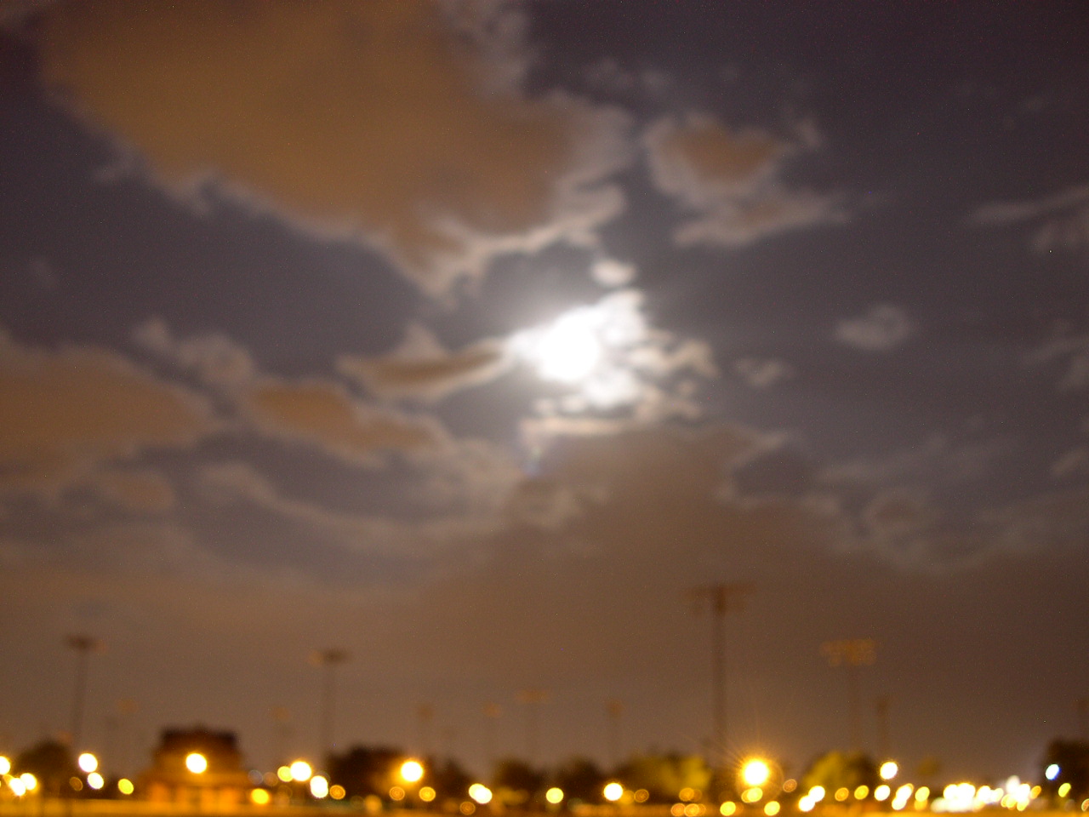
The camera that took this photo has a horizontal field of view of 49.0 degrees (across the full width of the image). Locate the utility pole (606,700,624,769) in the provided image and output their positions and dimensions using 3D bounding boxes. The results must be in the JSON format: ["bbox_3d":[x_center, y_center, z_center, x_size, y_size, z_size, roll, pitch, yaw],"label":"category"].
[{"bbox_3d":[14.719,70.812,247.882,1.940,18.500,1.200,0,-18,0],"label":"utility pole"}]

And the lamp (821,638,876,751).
[{"bbox_3d":[36.759,36.858,141.267,5.630,18.500,1.000,0,-18,0],"label":"lamp"}]

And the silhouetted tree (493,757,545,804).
[{"bbox_3d":[-3.437,49.047,157.545,6.730,5.150,6.730,0,-18,-1],"label":"silhouetted tree"}]

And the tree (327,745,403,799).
[{"bbox_3d":[-22.356,45.341,148.231,9.070,6.560,9.070,3,-18,-8],"label":"tree"}]

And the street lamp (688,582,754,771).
[{"bbox_3d":[15.490,24.378,102.084,4.800,18.500,1.000,0,-18,0],"label":"street lamp"}]

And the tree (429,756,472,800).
[{"bbox_3d":[-12.456,48.944,157.578,5.610,5.370,5.610,1,-18,-4],"label":"tree"}]

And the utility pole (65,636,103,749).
[{"bbox_3d":[-54.072,35.576,137.243,3.320,18.500,1.000,0,-18,0],"label":"utility pole"}]

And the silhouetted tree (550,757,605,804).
[{"bbox_3d":[4.453,48.944,157.578,6.730,5.370,6.730,0,-18,1],"label":"silhouetted tree"}]

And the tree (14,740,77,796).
[{"bbox_3d":[-56.331,40.758,133.948,6.670,6.620,6.670,7,-19,-21],"label":"tree"}]

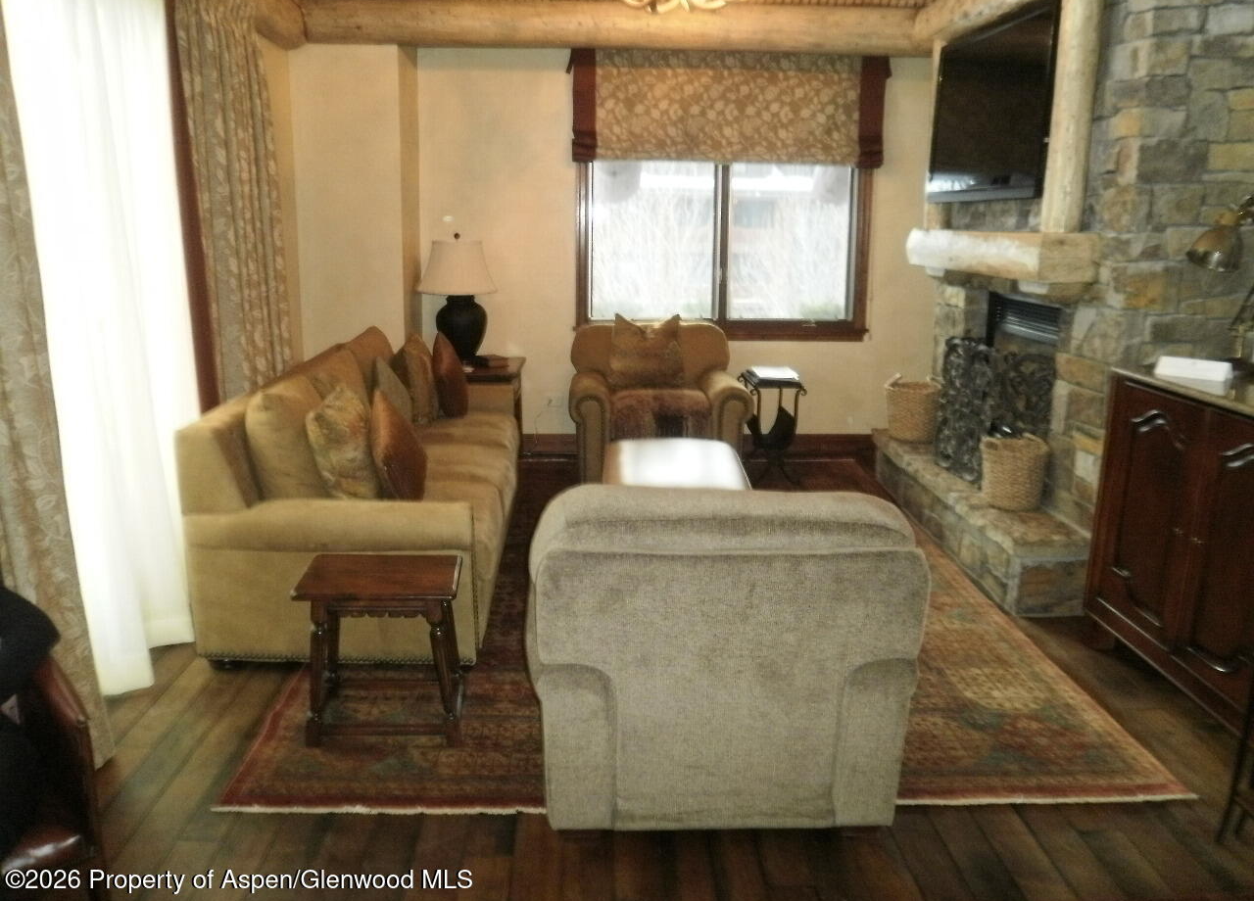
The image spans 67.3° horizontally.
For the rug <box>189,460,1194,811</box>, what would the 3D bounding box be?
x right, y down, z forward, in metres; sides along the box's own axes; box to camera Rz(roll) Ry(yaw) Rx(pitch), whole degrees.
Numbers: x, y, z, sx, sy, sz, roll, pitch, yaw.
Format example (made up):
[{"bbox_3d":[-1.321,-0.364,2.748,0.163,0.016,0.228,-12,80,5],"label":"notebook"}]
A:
[{"bbox_3d":[0.150,0.516,4.424,2.710,0.012,3.850,0,14,-3],"label":"rug"}]

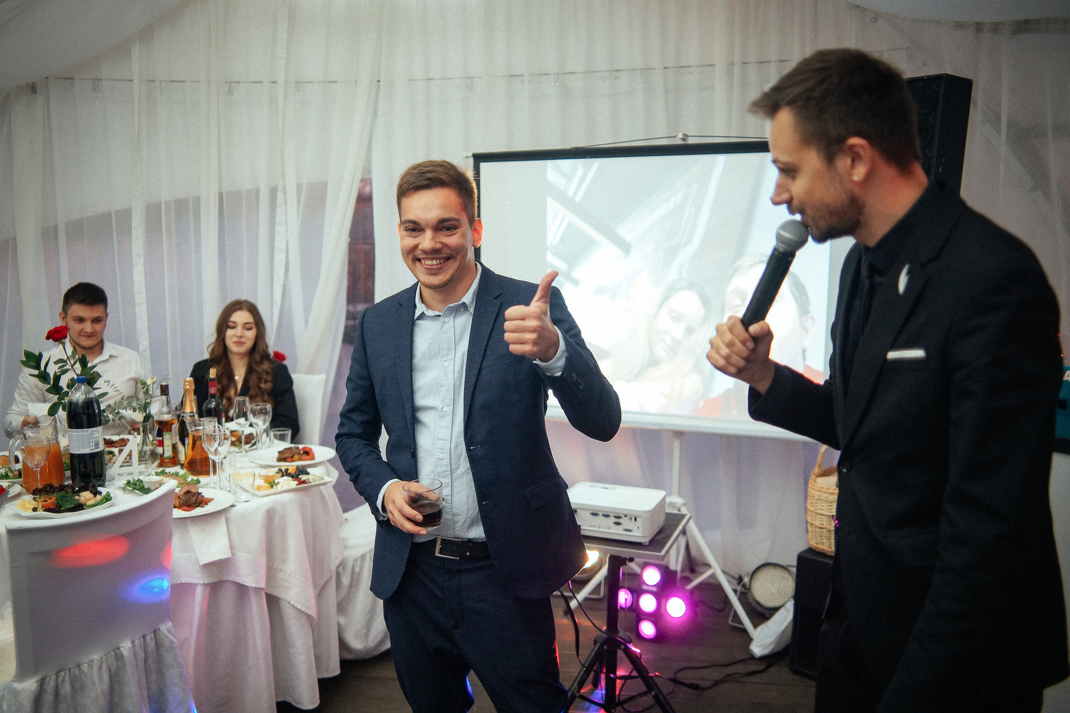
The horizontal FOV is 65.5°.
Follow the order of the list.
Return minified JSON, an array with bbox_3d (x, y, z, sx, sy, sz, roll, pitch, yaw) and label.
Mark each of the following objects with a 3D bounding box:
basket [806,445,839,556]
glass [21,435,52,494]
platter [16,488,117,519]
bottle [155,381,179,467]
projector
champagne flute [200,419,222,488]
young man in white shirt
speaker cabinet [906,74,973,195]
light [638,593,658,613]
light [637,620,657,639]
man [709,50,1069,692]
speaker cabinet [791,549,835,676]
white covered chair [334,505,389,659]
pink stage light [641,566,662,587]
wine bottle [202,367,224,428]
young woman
[{"bbox_3d":[1.199,0.510,3.033,0.300,0.410,0.220,8,11,37],"label":"basket"},{"bbox_3d":[-1.453,0.314,2.426,0.082,0.185,0.082,1,9,0],"label":"glass"},{"bbox_3d":[-1.385,0.409,2.438,0.300,0.070,0.275,-4,10,-30],"label":"platter"},{"bbox_3d":[-1.206,0.215,2.724,0.080,0.290,0.080,1,9,0],"label":"bottle"},{"bbox_3d":[0.253,0.503,2.699,0.305,0.105,0.232,4,9,20],"label":"projector"},{"bbox_3d":[-1.030,0.307,2.649,0.063,0.220,0.063,-2,9,-21],"label":"champagne flute"},{"bbox_3d":[-1.611,0.408,3.047,0.560,1.328,0.750,-4,10,-24],"label":"young man in white shirt"},{"bbox_3d":[1.258,-0.561,2.679,0.230,0.620,0.160,-8,12,-41],"label":"speaker cabinet"},{"bbox_3d":[0.436,0.932,3.163,0.077,0.077,0.060,4,-6,21],"label":"light"},{"bbox_3d":[0.440,1.036,3.201,0.077,0.077,0.060,4,10,21],"label":"light"},{"bbox_3d":[0.485,0.461,1.320,0.480,1.818,0.520,0,9,-5],"label":"man"},{"bbox_3d":[1.248,0.937,3.072,0.420,0.445,0.430,8,11,37],"label":"speaker cabinet"},{"bbox_3d":[-0.667,0.620,3.243,0.430,0.950,0.520,8,11,38],"label":"white covered chair"},{"bbox_3d":[0.448,0.840,3.165,0.077,0.077,0.060,4,-20,21],"label":"pink stage light"},{"bbox_3d":[-1.175,0.198,3.041,0.075,0.316,0.075,-2,9,-21],"label":"wine bottle"},{"bbox_3d":[-1.199,0.421,3.421,0.480,1.280,0.660,1,9,-2],"label":"young woman"}]

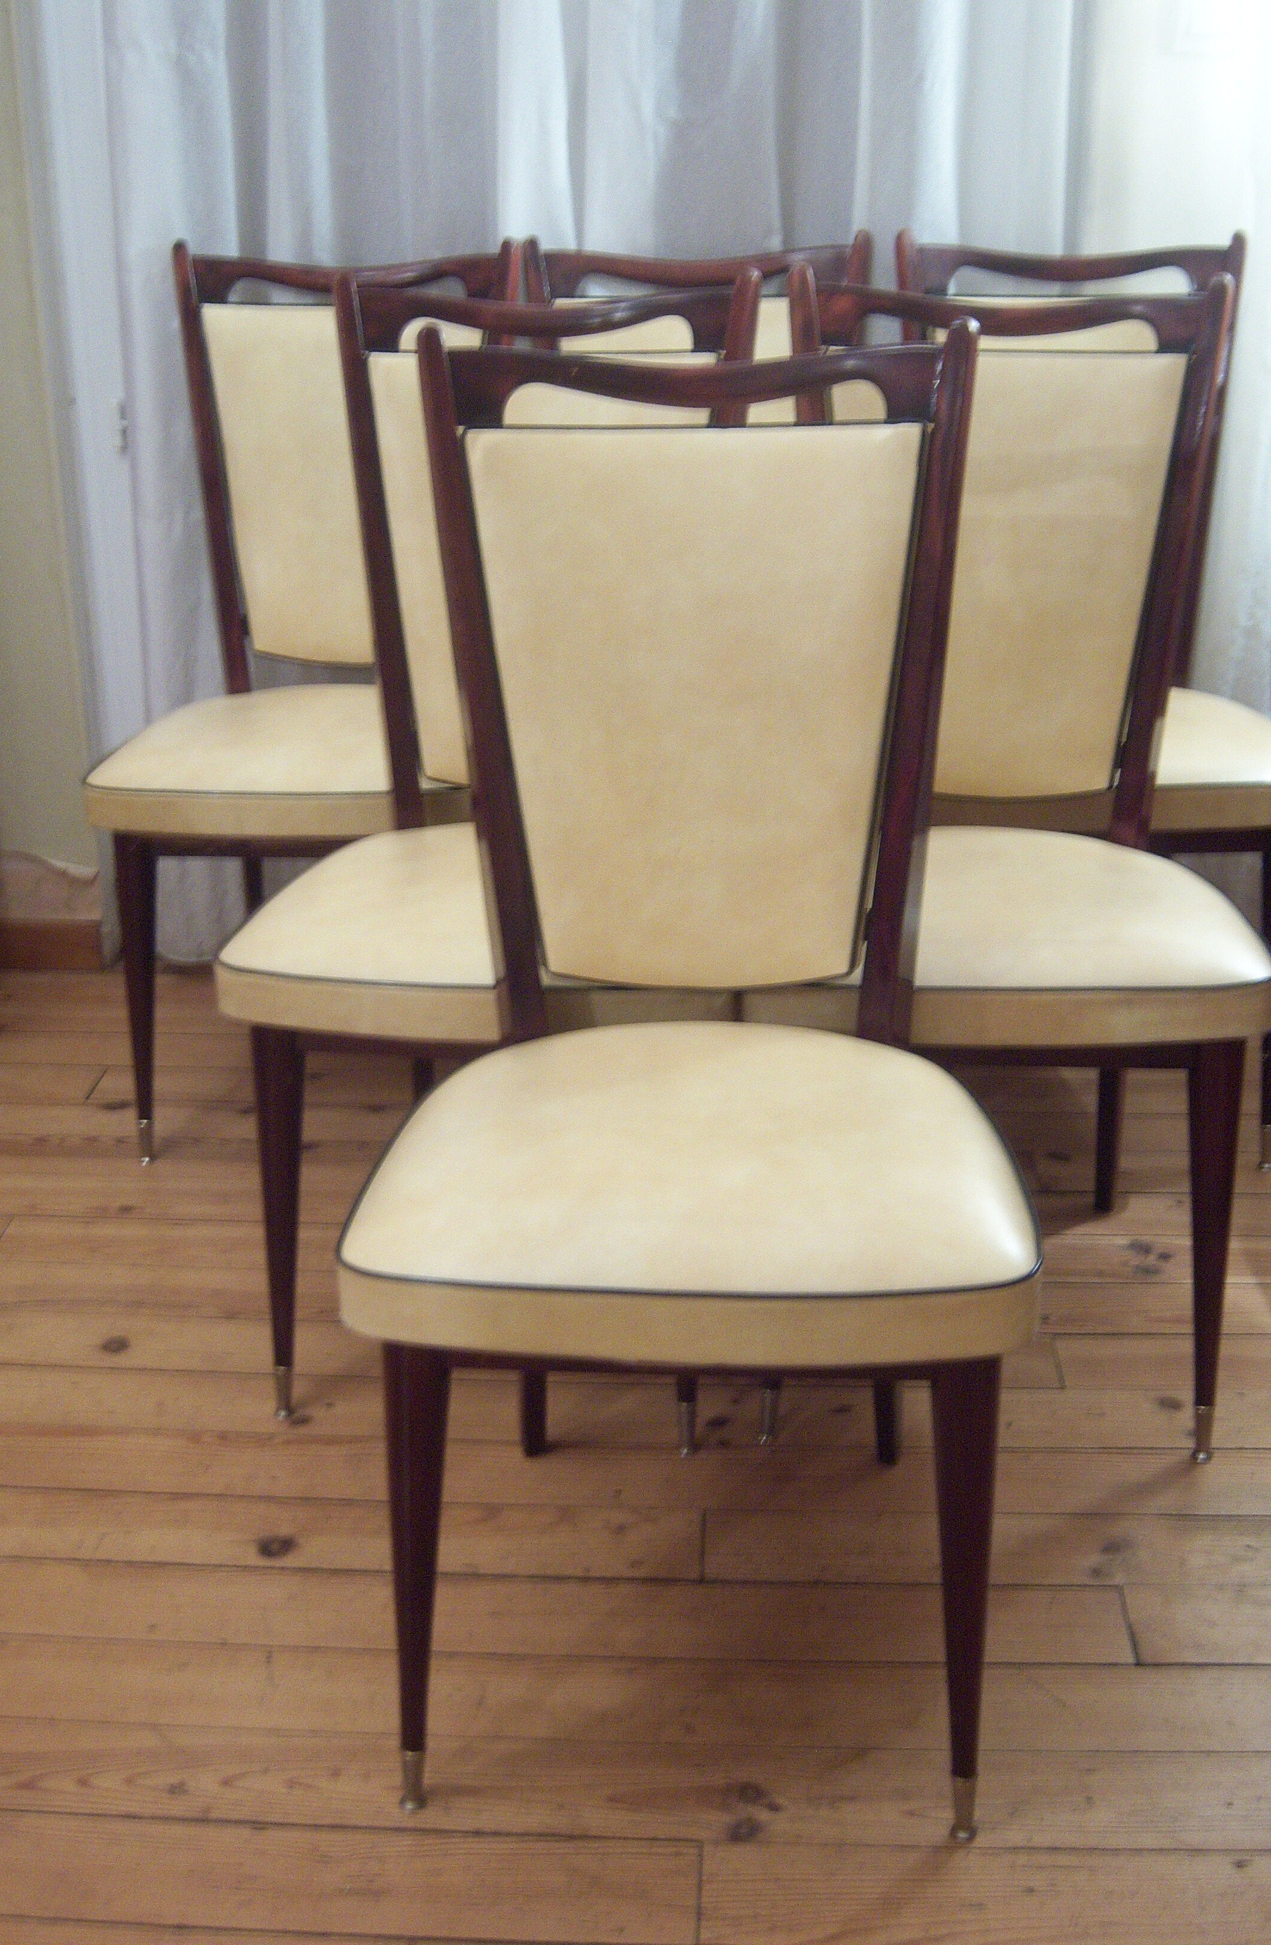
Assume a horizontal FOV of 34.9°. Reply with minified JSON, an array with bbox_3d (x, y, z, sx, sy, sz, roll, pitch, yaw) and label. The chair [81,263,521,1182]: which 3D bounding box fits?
[{"bbox_3d":[-0.349,-0.308,2.266,0.435,0.962,0.477,1,24,5],"label":"chair"}]

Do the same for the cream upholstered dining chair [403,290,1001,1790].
[{"bbox_3d":[0.045,0.069,1.398,0.435,0.962,0.477,1,24,4],"label":"cream upholstered dining chair"}]

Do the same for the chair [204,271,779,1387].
[{"bbox_3d":[-0.106,-0.114,1.816,0.414,0.962,0.474,3,24,8],"label":"chair"}]

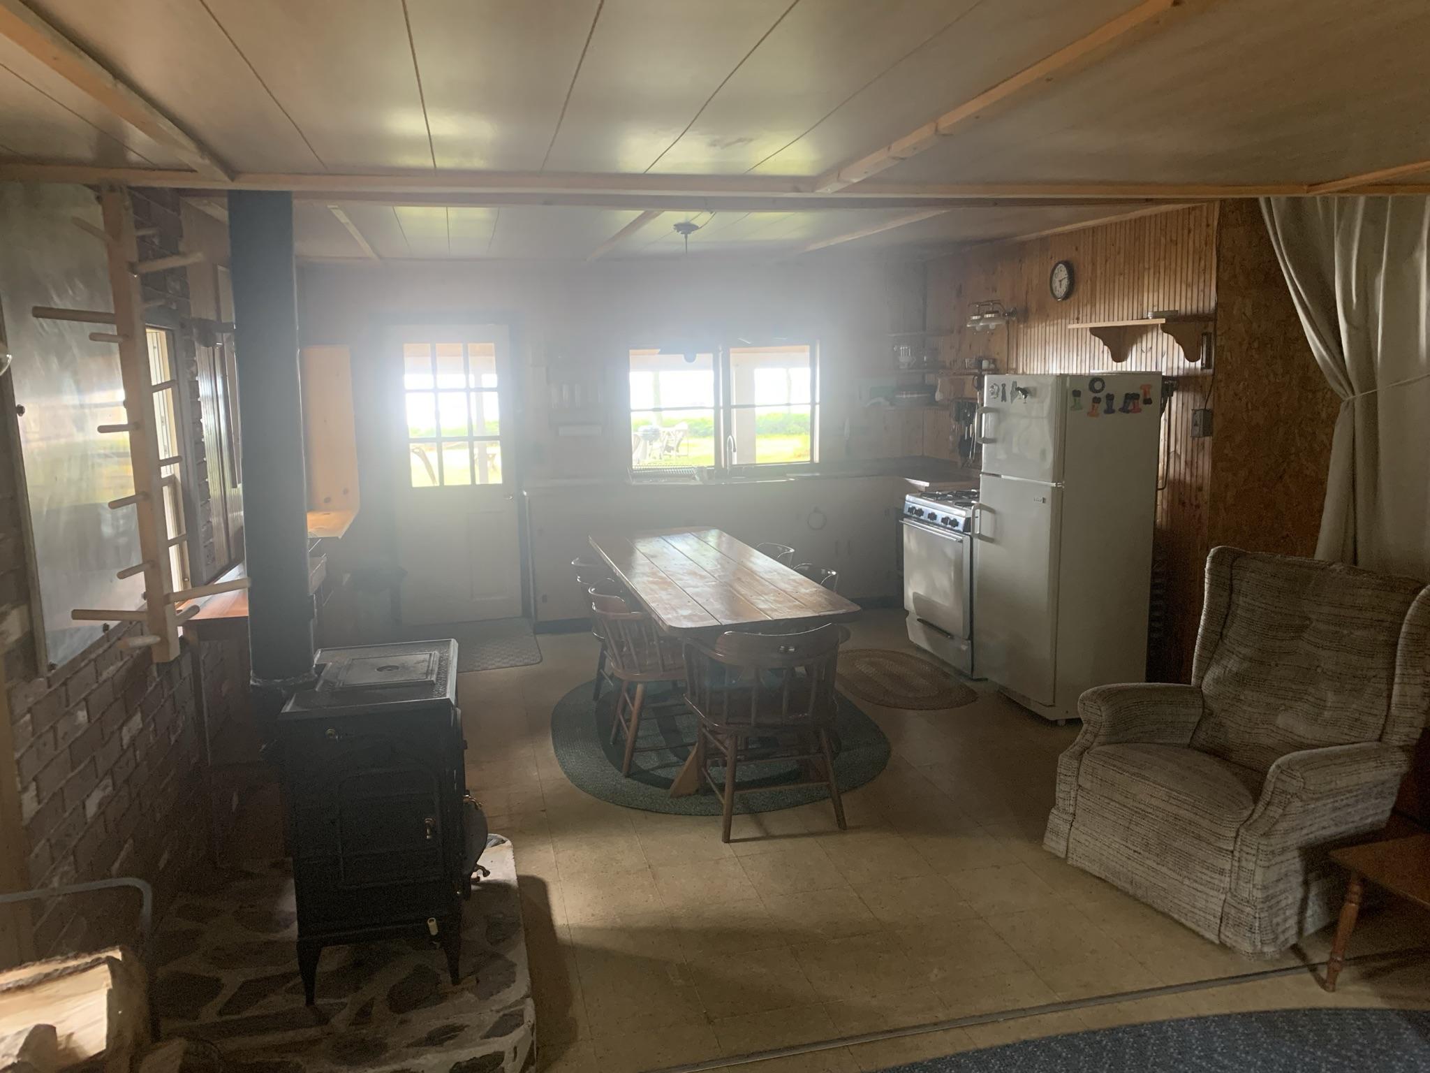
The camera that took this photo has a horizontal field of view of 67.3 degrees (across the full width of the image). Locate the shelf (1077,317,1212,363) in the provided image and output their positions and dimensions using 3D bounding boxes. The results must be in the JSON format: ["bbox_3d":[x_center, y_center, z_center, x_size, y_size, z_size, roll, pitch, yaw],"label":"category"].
[{"bbox_3d":[2.040,-0.939,5.204,0.245,0.200,0.800,-3,9,-13],"label":"shelf"}]

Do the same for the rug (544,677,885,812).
[{"bbox_3d":[-0.013,0.883,5.125,1.520,0.015,2.170,-3,9,-8],"label":"rug"}]

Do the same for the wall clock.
[{"bbox_3d":[1.832,-1.357,5.679,0.045,0.220,0.220,-3,9,-13],"label":"wall clock"}]

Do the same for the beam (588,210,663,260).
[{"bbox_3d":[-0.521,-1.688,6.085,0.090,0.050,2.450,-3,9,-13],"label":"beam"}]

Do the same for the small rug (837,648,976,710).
[{"bbox_3d":[0.981,0.755,5.832,0.600,0.015,1.200,-3,9,-13],"label":"small rug"}]

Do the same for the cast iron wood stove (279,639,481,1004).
[{"bbox_3d":[-0.870,0.729,2.929,0.460,0.746,0.610,-3,9,-13],"label":"cast iron wood stove"}]

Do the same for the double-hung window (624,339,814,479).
[{"bbox_3d":[0.073,-0.925,7.650,1.370,0.920,0.100,-3,9,-13],"label":"double-hung window"}]

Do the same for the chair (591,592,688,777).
[{"bbox_3d":[-0.250,0.562,4.530,0.530,0.760,0.560,-3,9,-13],"label":"chair"}]

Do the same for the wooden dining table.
[{"bbox_3d":[-0.068,0.506,4.906,0.750,0.750,2.150,-3,9,-13],"label":"wooden dining table"}]

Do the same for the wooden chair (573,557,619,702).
[{"bbox_3d":[-0.396,0.465,5.167,0.530,0.760,0.560,-3,9,-13],"label":"wooden chair"}]

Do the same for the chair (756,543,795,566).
[{"bbox_3d":[0.144,0.423,5.527,0.530,0.775,0.560,-3,9,-13],"label":"chair"}]

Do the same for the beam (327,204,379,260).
[{"bbox_3d":[-1.830,-1.553,5.515,0.055,0.055,2.600,-3,10,-12],"label":"beam"}]

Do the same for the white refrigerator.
[{"bbox_3d":[1.638,0.028,5.091,0.570,1.590,0.620,-3,9,-16],"label":"white refrigerator"}]

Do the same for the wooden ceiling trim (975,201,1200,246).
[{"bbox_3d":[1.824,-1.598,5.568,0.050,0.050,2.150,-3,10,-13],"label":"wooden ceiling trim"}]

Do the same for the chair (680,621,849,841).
[{"bbox_3d":[0.195,0.650,3.930,0.580,0.760,0.530,-3,9,-13],"label":"chair"}]

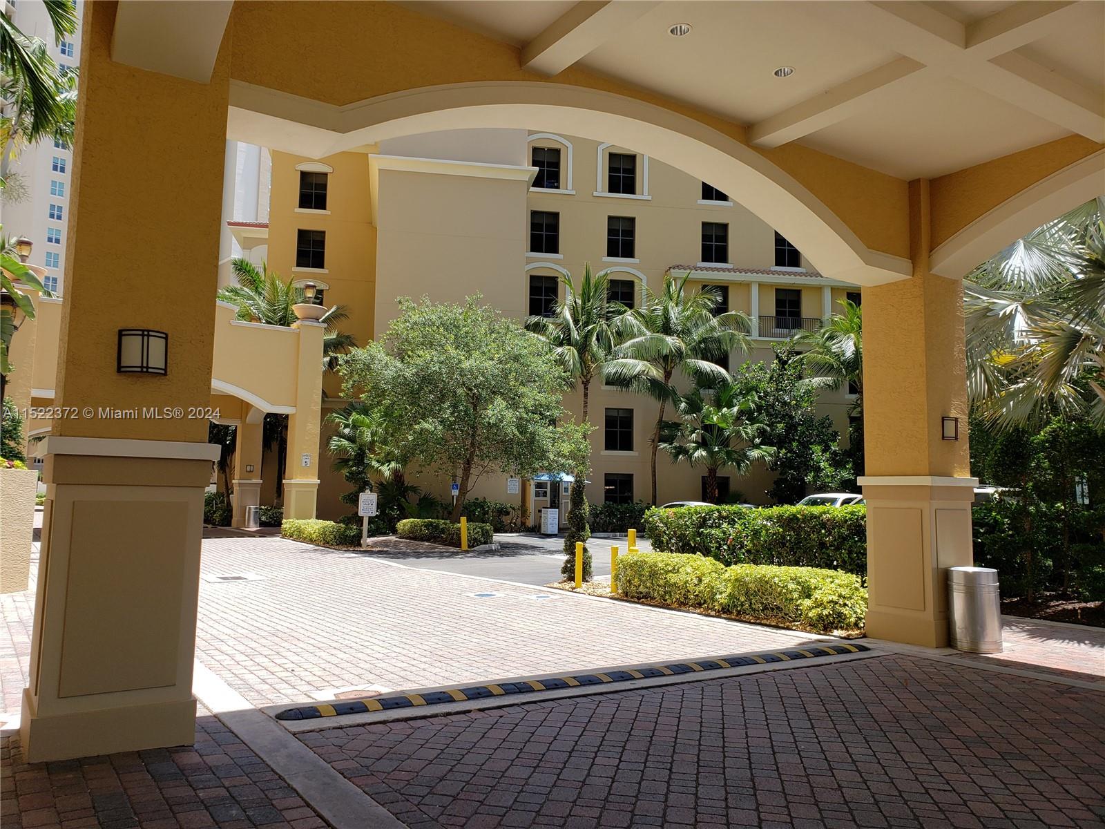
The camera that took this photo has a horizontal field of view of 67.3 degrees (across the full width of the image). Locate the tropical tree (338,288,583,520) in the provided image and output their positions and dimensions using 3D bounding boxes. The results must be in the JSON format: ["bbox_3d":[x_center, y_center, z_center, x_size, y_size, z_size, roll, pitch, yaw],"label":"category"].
[{"bbox_3d":[-2.879,0.188,27.158,8.200,7.800,7.500,1,-6,0],"label":"tropical tree"}]

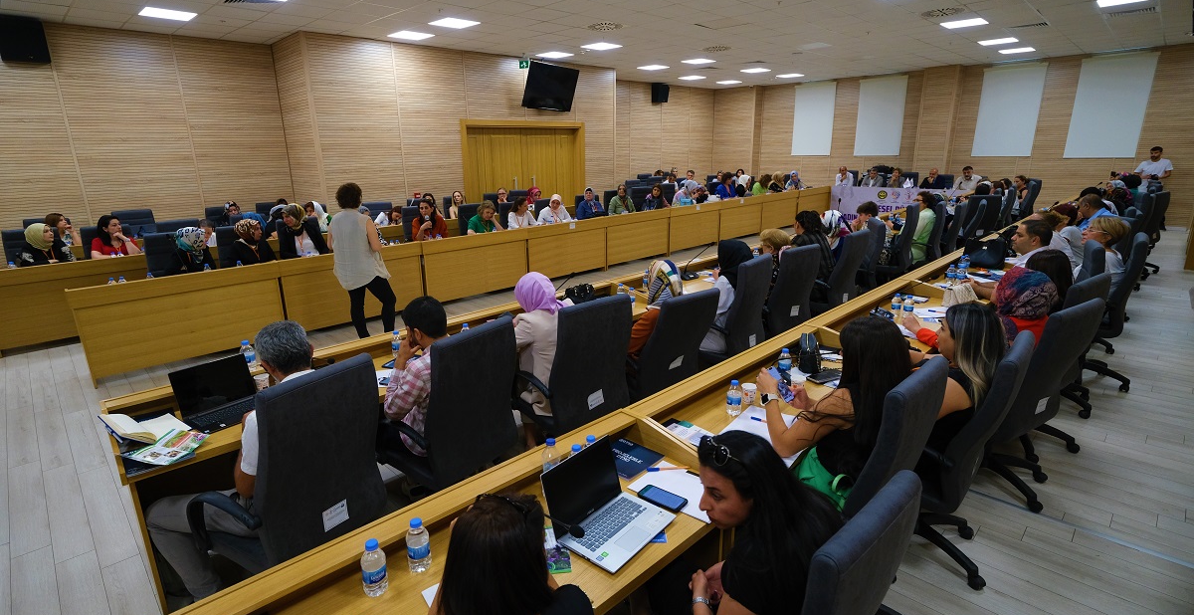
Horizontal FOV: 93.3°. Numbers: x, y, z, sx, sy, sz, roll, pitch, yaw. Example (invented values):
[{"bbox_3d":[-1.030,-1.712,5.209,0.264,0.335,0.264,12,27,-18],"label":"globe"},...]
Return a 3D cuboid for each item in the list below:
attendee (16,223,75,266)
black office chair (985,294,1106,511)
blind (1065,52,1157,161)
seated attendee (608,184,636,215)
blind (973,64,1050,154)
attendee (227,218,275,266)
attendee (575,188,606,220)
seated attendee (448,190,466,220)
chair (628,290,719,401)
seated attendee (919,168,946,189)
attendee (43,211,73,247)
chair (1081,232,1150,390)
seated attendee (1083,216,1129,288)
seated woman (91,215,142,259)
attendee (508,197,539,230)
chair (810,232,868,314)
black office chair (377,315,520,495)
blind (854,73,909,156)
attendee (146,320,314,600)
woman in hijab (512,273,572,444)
[{"bbox_3d":[-5.806,-0.284,6.148,0.800,1.231,0.550,9,18,31],"label":"attendee"},{"bbox_3d":[2.280,0.486,3.179,0.640,1.120,0.670,-8,17,-25],"label":"black office chair"},{"bbox_3d":[10.892,-4.236,11.992,1.208,2.044,0.070,14,21,43],"label":"blind"},{"bbox_3d":[0.561,-1.484,9.694,0.520,1.215,0.780,-11,19,-32],"label":"seated attendee"},{"bbox_3d":[9.620,-4.564,13.202,1.193,1.997,0.070,14,21,43],"label":"blind"},{"bbox_3d":[-3.446,-0.311,5.802,0.780,1.160,0.520,9,18,32],"label":"attendee"},{"bbox_3d":[0.003,-1.371,9.540,0.500,1.240,0.800,-12,19,-34],"label":"attendee"},{"bbox_3d":[-2.245,-1.331,9.561,0.500,1.245,0.800,-11,19,-32],"label":"seated attendee"},{"bbox_3d":[0.394,0.345,3.928,0.630,1.080,0.740,-12,19,-34],"label":"chair"},{"bbox_3d":[7.860,-2.591,13.277,0.800,1.280,0.550,-16,21,-42],"label":"seated attendee"},{"bbox_3d":[-6.691,-0.583,7.279,0.800,1.230,0.500,6,17,24],"label":"attendee"},{"bbox_3d":[4.516,-0.119,5.244,0.670,1.120,0.640,14,21,43],"label":"chair"},{"bbox_3d":[4.178,-0.185,5.002,0.800,1.239,0.480,14,22,43],"label":"seated attendee"},{"bbox_3d":[-5.904,-0.479,7.024,0.800,1.290,0.580,9,19,33],"label":"seated woman"},{"bbox_3d":[-1.000,-0.992,8.143,0.780,1.144,0.520,11,20,37],"label":"attendee"},{"bbox_3d":[2.244,-0.241,5.625,0.620,1.090,0.680,-16,21,-42],"label":"chair"},{"bbox_3d":[-0.754,0.606,2.890,0.670,1.120,0.640,11,19,36],"label":"black office chair"},{"bbox_3d":[7.740,-5.219,15.453,0.060,2.030,1.190,-16,21,-42],"label":"blind"},{"bbox_3d":[-1.472,0.701,2.488,0.800,1.270,0.720,8,18,31],"label":"attendee"},{"bbox_3d":[-0.322,0.380,3.457,0.780,1.240,0.520,12,20,39],"label":"woman in hijab"}]

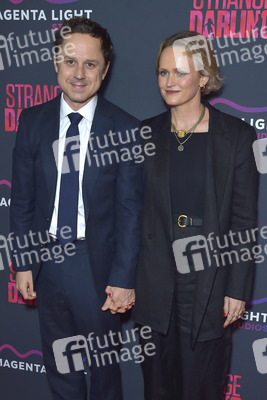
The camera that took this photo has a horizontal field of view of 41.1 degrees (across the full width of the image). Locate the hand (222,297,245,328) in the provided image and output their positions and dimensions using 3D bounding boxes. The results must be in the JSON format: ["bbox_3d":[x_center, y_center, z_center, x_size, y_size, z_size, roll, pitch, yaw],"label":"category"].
[{"bbox_3d":[0.365,0.409,1.300,0.075,0.108,0.075,3,8,6],"label":"hand"}]

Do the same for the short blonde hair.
[{"bbox_3d":[0.192,-0.461,1.200,0.185,0.215,0.215,9,10,34],"label":"short blonde hair"}]

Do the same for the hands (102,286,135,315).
[{"bbox_3d":[-0.053,0.364,1.290,0.115,0.093,0.090,1,8,-3],"label":"hands"}]

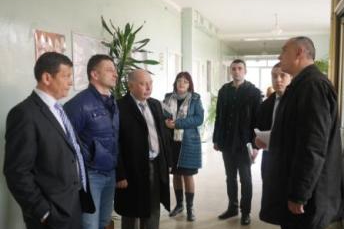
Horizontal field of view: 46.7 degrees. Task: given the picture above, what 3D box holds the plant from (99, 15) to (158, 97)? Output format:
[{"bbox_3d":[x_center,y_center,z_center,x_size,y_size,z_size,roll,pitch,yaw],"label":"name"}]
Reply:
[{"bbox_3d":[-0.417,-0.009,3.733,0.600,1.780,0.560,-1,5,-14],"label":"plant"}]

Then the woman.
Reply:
[{"bbox_3d":[0.129,0.350,4.466,0.500,1.640,0.380,1,5,16],"label":"woman"}]

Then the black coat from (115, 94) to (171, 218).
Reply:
[{"bbox_3d":[-0.241,0.346,3.312,0.520,1.045,0.360,-4,6,-37],"label":"black coat"}]

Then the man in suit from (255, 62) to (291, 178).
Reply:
[{"bbox_3d":[0.829,0.439,3.129,0.500,1.690,0.420,3,6,35],"label":"man in suit"}]

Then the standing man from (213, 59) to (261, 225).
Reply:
[{"bbox_3d":[0.712,0.294,4.361,0.540,1.770,0.380,1,5,13],"label":"standing man"}]

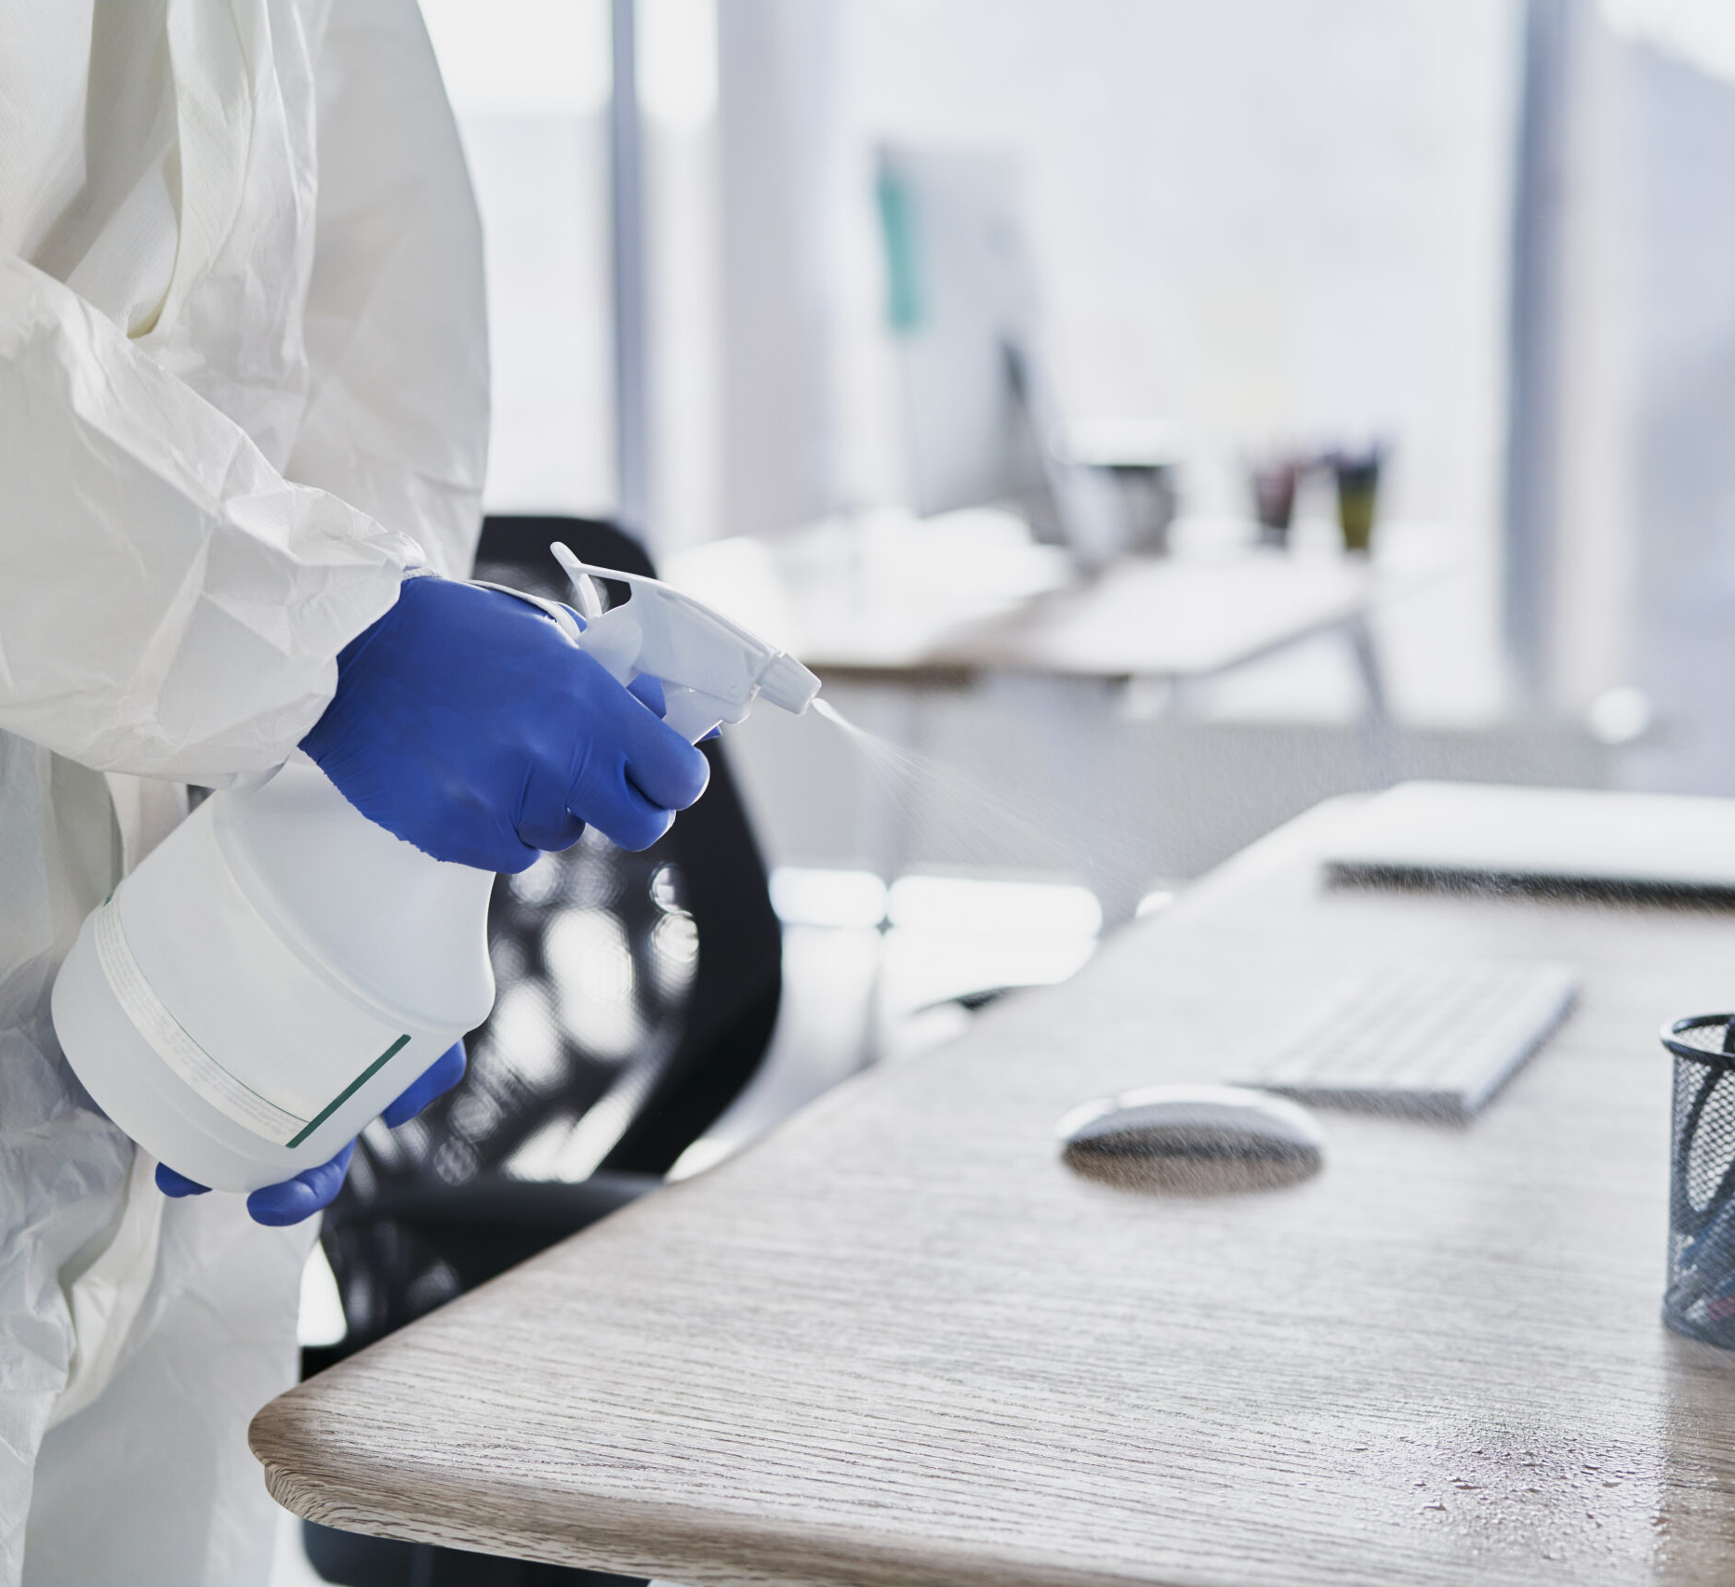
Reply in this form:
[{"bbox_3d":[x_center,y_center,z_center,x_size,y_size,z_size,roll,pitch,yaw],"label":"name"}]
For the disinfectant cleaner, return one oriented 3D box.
[{"bbox_3d":[-0.137,0.014,1.028,0.115,0.245,0.108,40,16,-20],"label":"disinfectant cleaner"}]

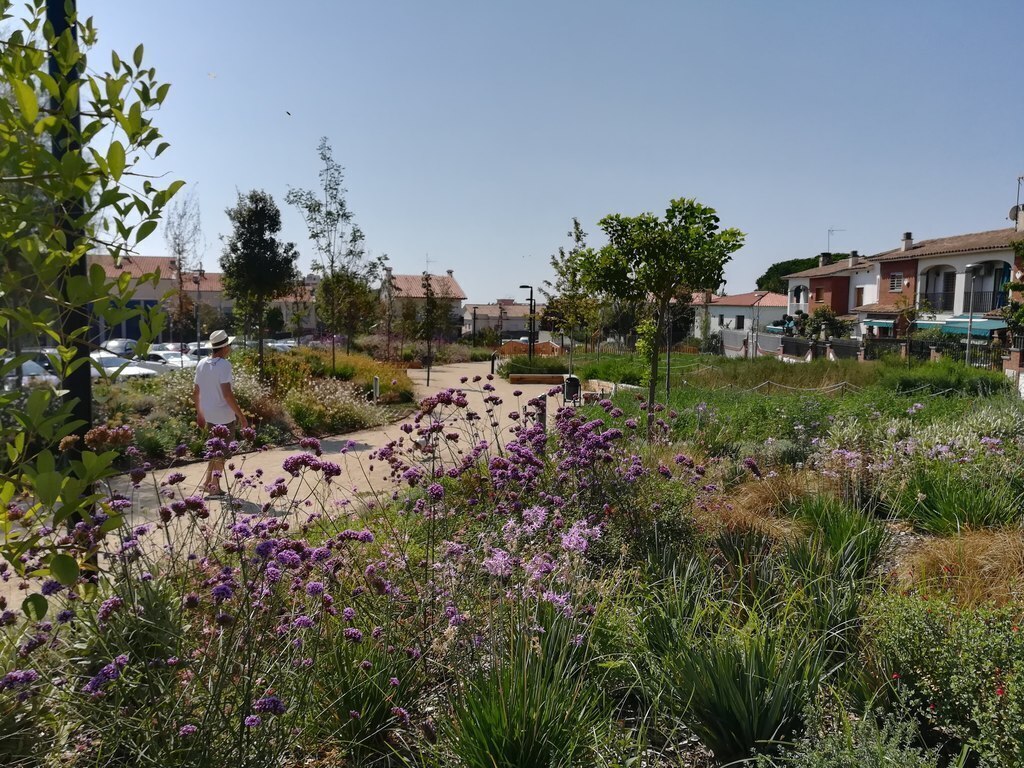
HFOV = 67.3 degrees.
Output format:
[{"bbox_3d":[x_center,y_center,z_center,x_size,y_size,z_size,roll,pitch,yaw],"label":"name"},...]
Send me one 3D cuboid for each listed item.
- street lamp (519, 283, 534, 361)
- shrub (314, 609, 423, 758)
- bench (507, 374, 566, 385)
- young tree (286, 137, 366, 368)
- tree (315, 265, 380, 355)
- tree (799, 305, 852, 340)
[{"bbox_3d":[0.675,-2.572,35.798,0.650,4.087,0.250,1,6,0],"label":"street lamp"},{"bbox_3d":[-0.597,1.238,3.200,0.440,0.470,0.440,1,6,0],"label":"shrub"},{"bbox_3d":[1.173,-0.203,34.700,2.500,0.420,0.500,1,6,-5],"label":"bench"},{"bbox_3d":[-5.078,-3.345,21.167,2.200,6.752,2.100,1,6,0],"label":"young tree"},{"bbox_3d":[-6.341,-2.521,29.787,2.500,4.323,2.400,1,6,0],"label":"tree"},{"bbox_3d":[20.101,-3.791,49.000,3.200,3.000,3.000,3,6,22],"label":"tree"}]

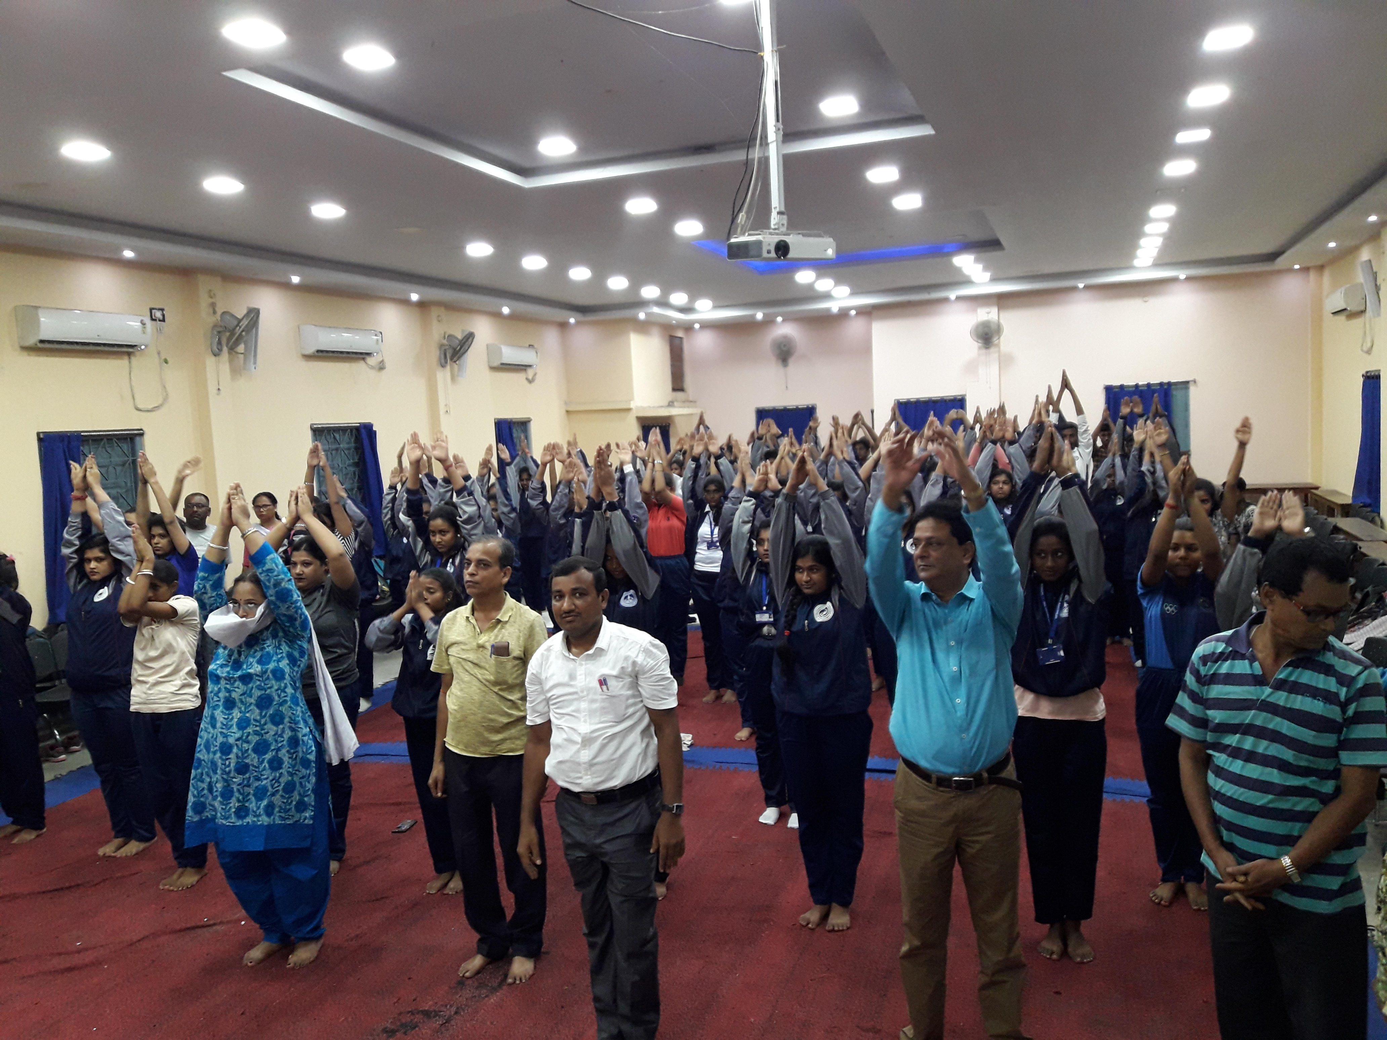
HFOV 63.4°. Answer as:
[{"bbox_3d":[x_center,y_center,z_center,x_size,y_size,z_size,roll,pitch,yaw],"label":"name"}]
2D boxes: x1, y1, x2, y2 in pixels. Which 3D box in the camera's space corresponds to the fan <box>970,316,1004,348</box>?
[{"bbox_3d":[4.046,-2.583,15.458,0.460,0.430,0.420,-2,5,18],"label":"fan"}]

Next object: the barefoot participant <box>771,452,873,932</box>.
[{"bbox_3d":[0.482,0.669,4.421,0.420,1.860,0.330,-1,5,22],"label":"barefoot participant"}]

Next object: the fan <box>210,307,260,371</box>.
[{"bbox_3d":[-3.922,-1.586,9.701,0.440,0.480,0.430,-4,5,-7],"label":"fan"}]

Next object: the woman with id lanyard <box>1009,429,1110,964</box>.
[{"bbox_3d":[1.321,0.642,4.079,0.430,1.910,0.360,-2,5,18],"label":"woman with id lanyard"}]

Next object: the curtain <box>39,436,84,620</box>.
[{"bbox_3d":[-4.717,0.046,8.486,0.110,1.400,0.370,-1,5,20],"label":"curtain"}]

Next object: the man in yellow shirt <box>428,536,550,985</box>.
[{"bbox_3d":[-0.772,0.878,4.242,0.480,1.640,0.320,-2,5,17],"label":"man in yellow shirt"}]

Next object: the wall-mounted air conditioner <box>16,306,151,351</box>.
[{"bbox_3d":[-4.500,-1.413,8.335,0.200,0.285,0.990,-2,5,20],"label":"wall-mounted air conditioner"}]

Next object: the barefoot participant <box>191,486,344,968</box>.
[{"bbox_3d":[-1.685,0.796,4.381,0.540,1.870,0.420,-3,5,10],"label":"barefoot participant"}]

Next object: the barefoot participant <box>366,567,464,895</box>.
[{"bbox_3d":[-1.220,0.932,5.050,0.480,1.440,0.380,-1,5,23],"label":"barefoot participant"}]

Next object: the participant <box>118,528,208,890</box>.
[{"bbox_3d":[-2.479,0.867,5.213,0.420,1.680,0.420,-2,5,13],"label":"participant"}]

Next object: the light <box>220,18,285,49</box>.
[{"bbox_3d":[-1.720,-1.902,4.380,0.235,0.030,0.235,-3,5,0],"label":"light"}]

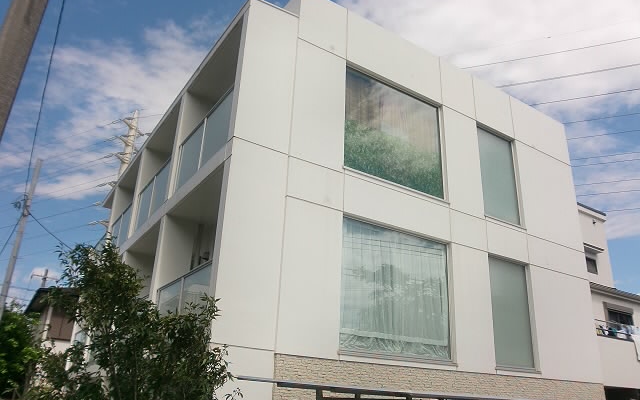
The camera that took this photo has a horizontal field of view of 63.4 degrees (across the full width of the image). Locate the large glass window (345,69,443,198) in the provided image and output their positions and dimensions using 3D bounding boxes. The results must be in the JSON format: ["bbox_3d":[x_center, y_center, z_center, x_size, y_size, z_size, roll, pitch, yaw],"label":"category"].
[{"bbox_3d":[1.334,-1.109,9.710,2.467,2.146,0.120,16,-25,-31],"label":"large glass window"}]

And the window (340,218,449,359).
[{"bbox_3d":[1.221,1.584,8.665,2.467,2.117,0.120,16,-25,-31],"label":"window"}]

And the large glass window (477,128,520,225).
[{"bbox_3d":[3.782,-0.478,11.194,1.276,2.193,0.120,16,-26,-30],"label":"large glass window"}]

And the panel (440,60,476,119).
[{"bbox_3d":[2.948,-2.340,11.137,1.053,1.158,0.100,16,-25,-31],"label":"panel"}]

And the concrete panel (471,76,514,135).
[{"bbox_3d":[3.925,-2.061,11.752,1.322,1.158,0.100,16,-25,-31],"label":"concrete panel"}]

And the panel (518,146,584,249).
[{"bbox_3d":[5.322,-0.052,12.058,2.239,2.255,0.100,16,-25,-31],"label":"panel"}]

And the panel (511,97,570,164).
[{"bbox_3d":[5.309,-1.627,12.630,2.141,1.148,0.200,16,-26,-30],"label":"panel"}]

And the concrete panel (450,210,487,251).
[{"bbox_3d":[2.825,0.610,9.993,1.053,0.665,0.100,16,-25,-31],"label":"concrete panel"}]

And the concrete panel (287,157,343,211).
[{"bbox_3d":[-0.078,-0.220,8.165,1.067,0.665,0.100,16,-25,-31],"label":"concrete panel"}]

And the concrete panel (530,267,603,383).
[{"bbox_3d":[5.109,2.672,10.875,2.141,2.247,0.200,16,-26,-30],"label":"concrete panel"}]

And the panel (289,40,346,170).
[{"bbox_3d":[-0.044,-1.582,8.821,1.048,2.273,0.200,16,-26,-30],"label":"panel"}]

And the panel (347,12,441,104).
[{"bbox_3d":[1.500,-2.755,10.225,2.469,1.158,0.100,16,-25,-31],"label":"panel"}]

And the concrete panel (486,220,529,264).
[{"bbox_3d":[3.750,0.905,10.575,1.276,0.677,0.200,16,-26,-30],"label":"concrete panel"}]

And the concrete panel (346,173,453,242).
[{"bbox_3d":[1.376,0.196,9.081,2.469,0.665,0.100,16,-25,-31],"label":"concrete panel"}]

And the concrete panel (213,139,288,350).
[{"bbox_3d":[-0.985,0.582,7.342,0.943,2.928,0.200,16,-26,-30],"label":"concrete panel"}]

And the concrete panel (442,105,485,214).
[{"bbox_3d":[2.855,-0.738,10.558,1.027,2.273,0.200,16,-26,-30],"label":"concrete panel"}]

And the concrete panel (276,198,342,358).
[{"bbox_3d":[-0.171,1.134,7.712,1.048,2.247,0.200,16,-26,-30],"label":"concrete panel"}]

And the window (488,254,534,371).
[{"bbox_3d":[3.756,2.222,10.186,1.200,2.090,0.100,16,-25,-31],"label":"window"}]

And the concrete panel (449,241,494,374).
[{"bbox_3d":[2.768,1.970,9.466,1.053,2.254,0.100,16,-25,-31],"label":"concrete panel"}]

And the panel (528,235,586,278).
[{"bbox_3d":[5.172,1.320,11.427,2.141,0.677,0.200,16,-26,-30],"label":"panel"}]

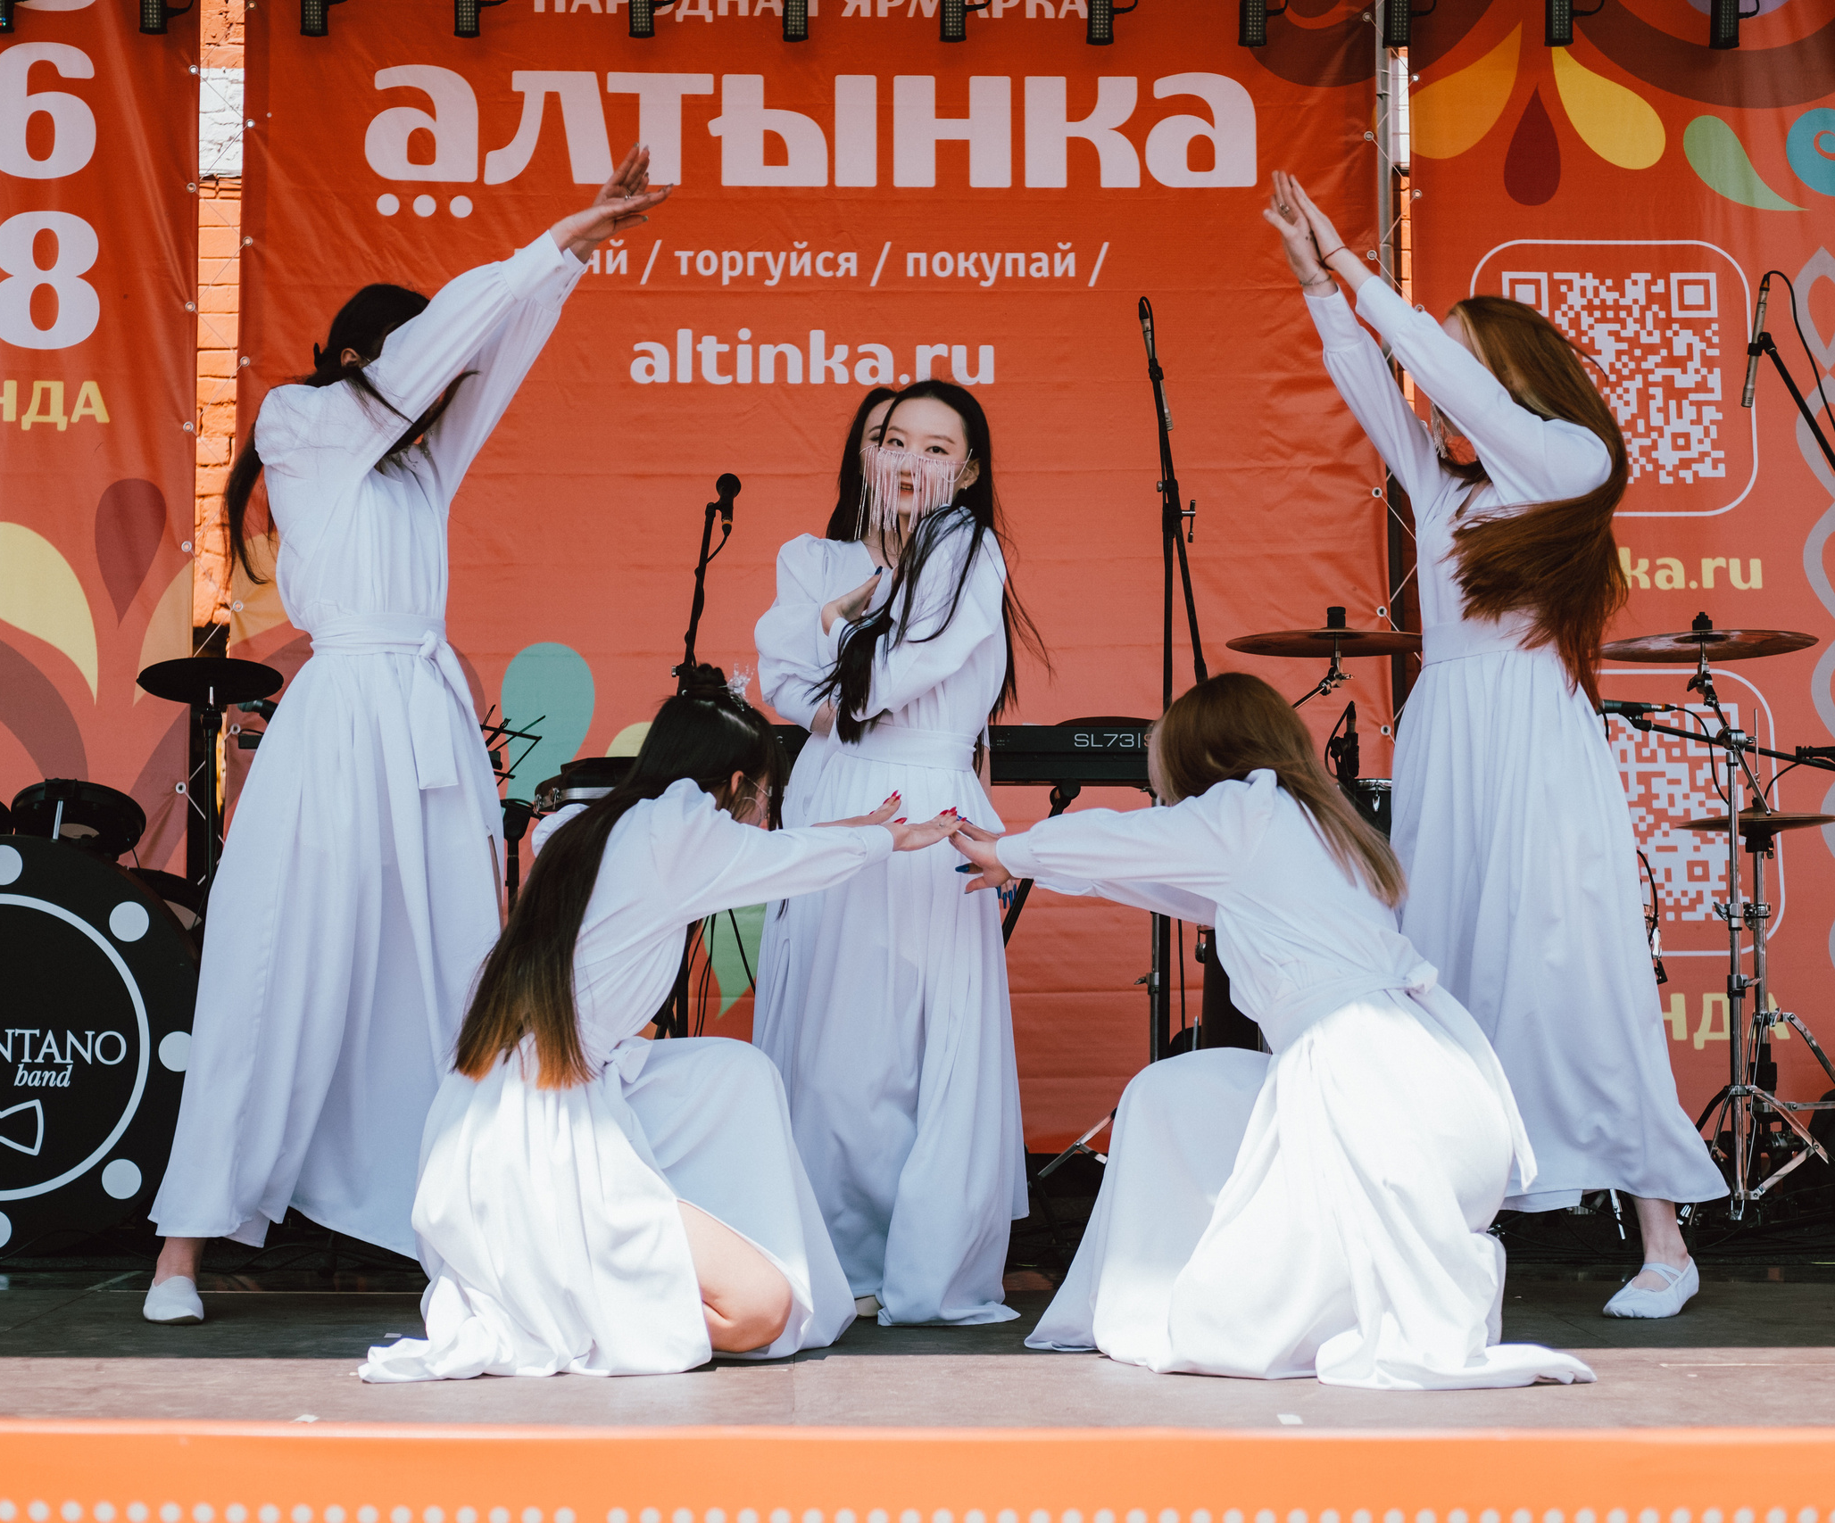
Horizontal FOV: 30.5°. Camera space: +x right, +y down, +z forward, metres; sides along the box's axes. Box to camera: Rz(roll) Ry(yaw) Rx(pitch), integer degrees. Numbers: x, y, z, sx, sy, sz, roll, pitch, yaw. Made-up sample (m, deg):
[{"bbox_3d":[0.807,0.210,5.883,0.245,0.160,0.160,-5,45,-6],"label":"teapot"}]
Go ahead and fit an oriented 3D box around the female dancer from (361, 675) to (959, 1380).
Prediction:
[{"bbox_3d":[-0.345,0.359,4.817,0.880,0.970,0.580,2,-4,-25],"label":"female dancer"}]

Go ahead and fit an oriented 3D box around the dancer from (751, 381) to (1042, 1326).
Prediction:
[{"bbox_3d":[-0.033,0.136,5.400,0.440,1.500,0.440,-2,-4,36],"label":"dancer"}]

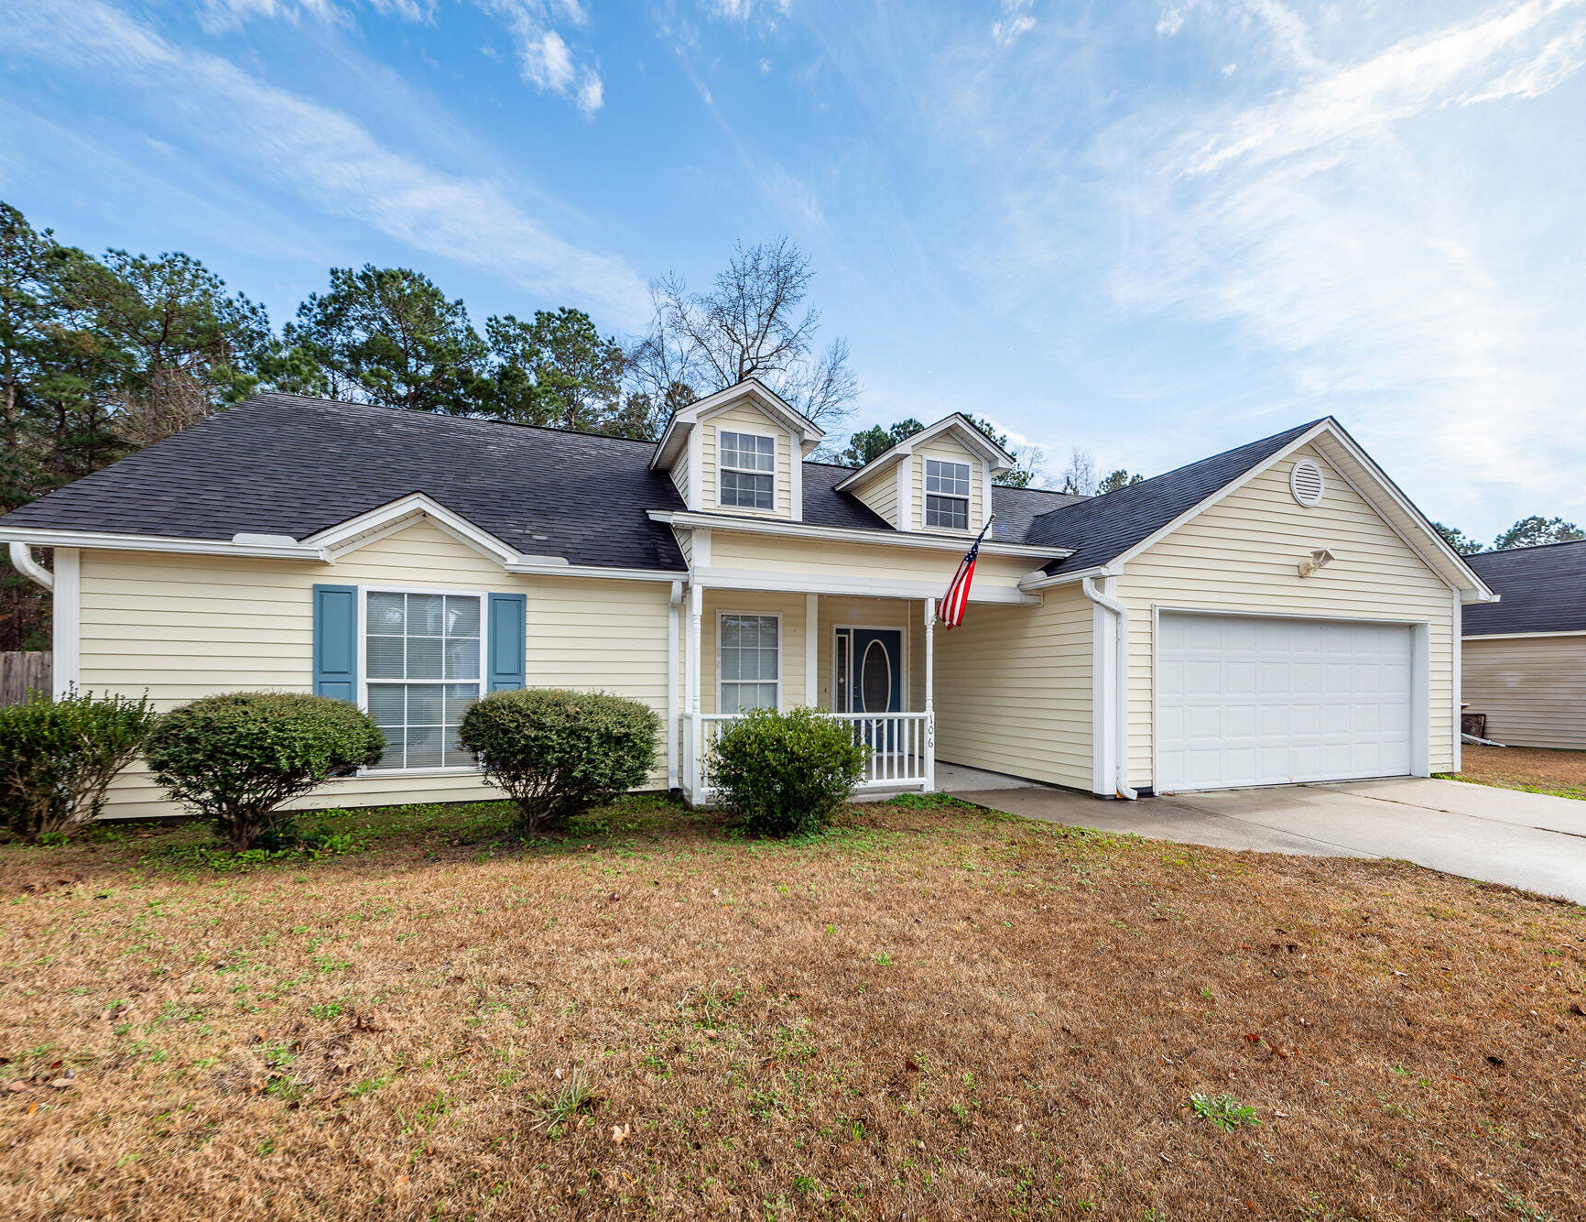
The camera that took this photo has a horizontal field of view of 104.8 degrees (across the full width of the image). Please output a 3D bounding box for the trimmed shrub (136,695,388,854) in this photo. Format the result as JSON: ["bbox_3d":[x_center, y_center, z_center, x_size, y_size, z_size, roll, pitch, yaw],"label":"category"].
[{"bbox_3d":[-4.076,1.227,4.800,1.420,1.168,1.420,1,-4,-17],"label":"trimmed shrub"}]

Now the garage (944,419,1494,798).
[{"bbox_3d":[5.659,0.049,10.126,6.650,4.550,5.600,1,-4,-17],"label":"garage"}]

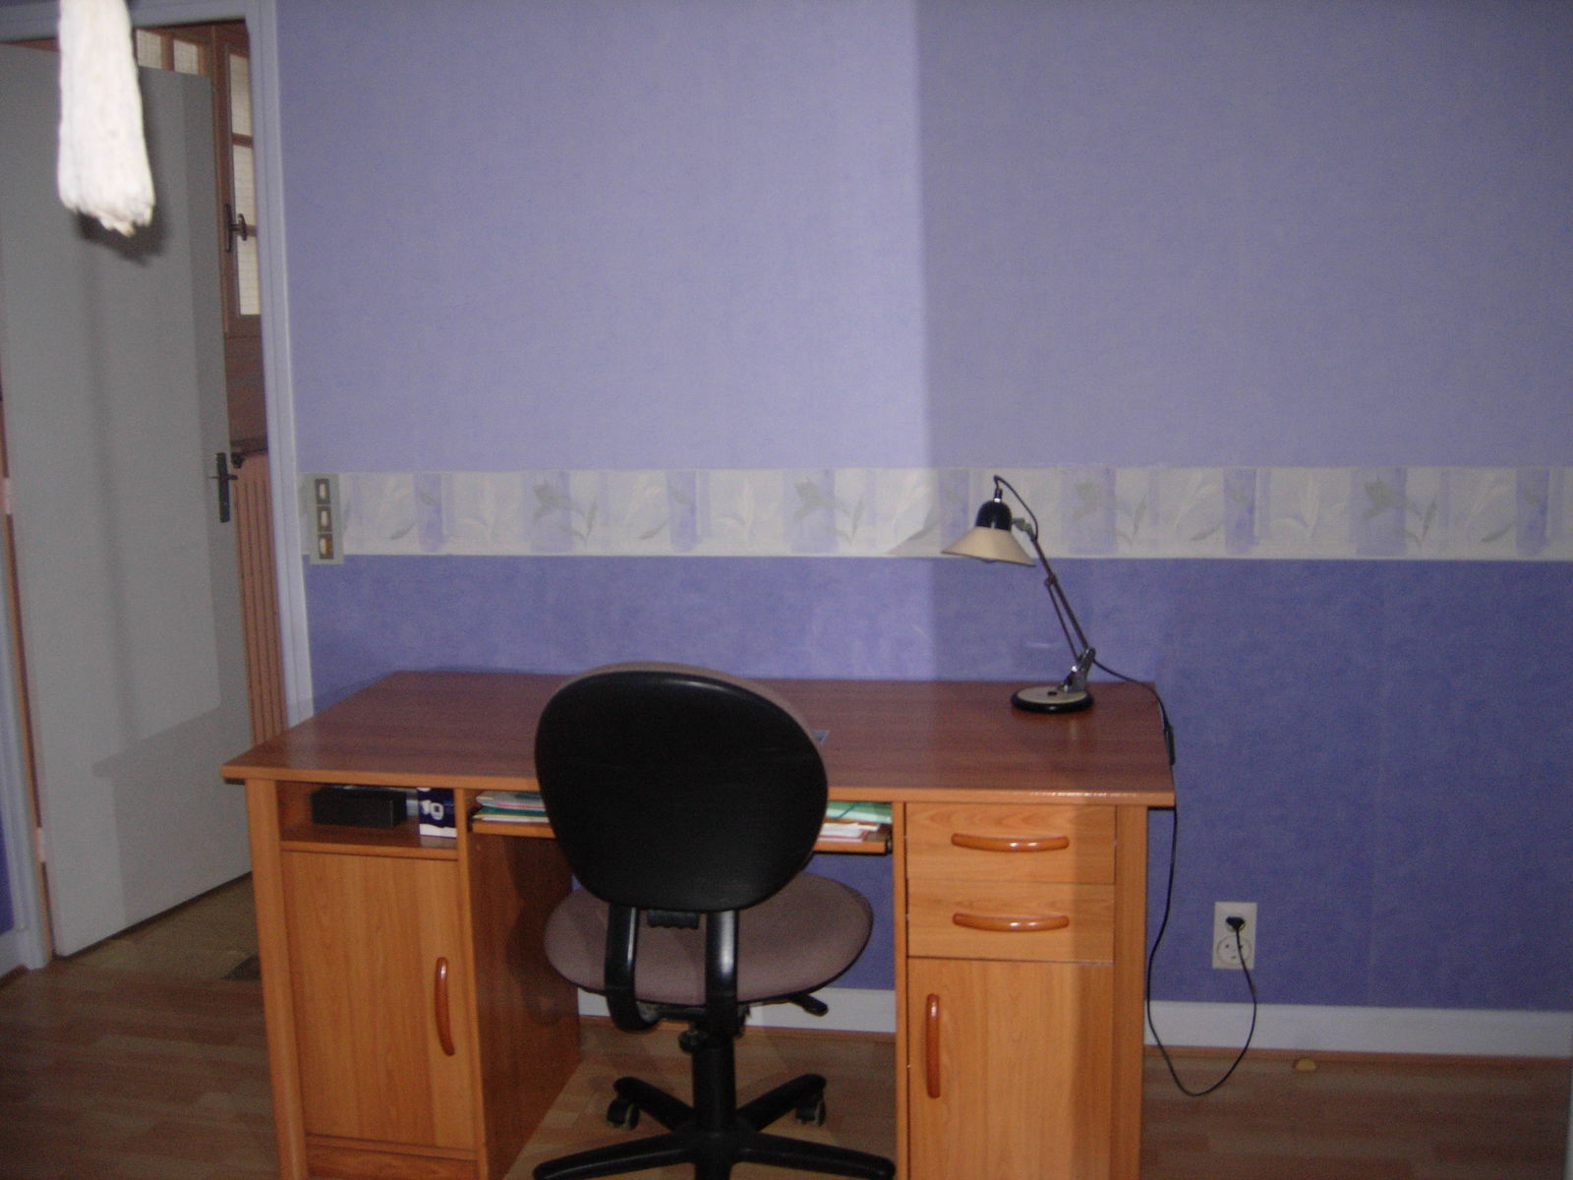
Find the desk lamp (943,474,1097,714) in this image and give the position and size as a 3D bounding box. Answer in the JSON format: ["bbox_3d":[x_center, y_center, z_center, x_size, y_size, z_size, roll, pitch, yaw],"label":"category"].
[{"bbox_3d":[0.427,0.004,2.916,0.330,0.424,0.167,-7,11,-30],"label":"desk lamp"}]

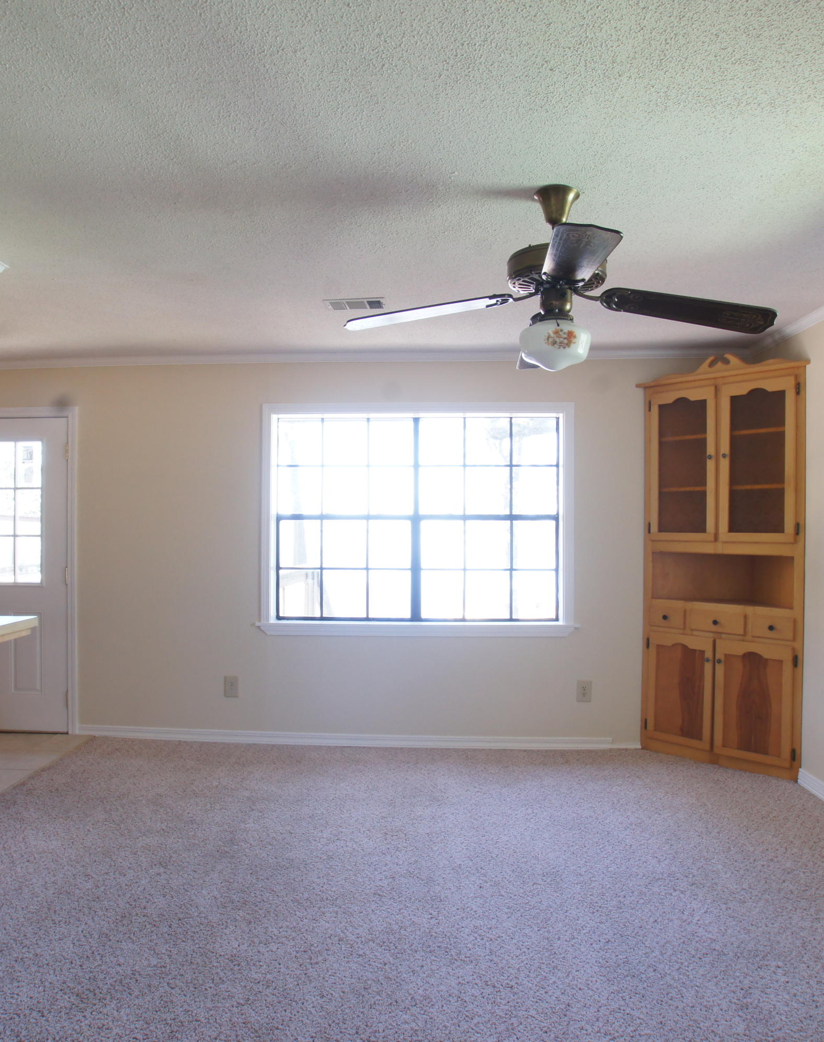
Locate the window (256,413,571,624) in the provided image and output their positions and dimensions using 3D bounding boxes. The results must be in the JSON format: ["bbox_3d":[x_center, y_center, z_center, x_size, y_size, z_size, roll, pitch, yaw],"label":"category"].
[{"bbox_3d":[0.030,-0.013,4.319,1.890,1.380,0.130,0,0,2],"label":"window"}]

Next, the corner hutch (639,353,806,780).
[{"bbox_3d":[1.939,0.243,4.144,0.910,2.350,0.490,1,0,43],"label":"corner hutch"}]

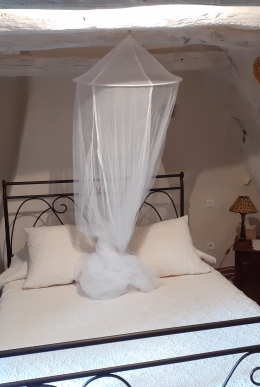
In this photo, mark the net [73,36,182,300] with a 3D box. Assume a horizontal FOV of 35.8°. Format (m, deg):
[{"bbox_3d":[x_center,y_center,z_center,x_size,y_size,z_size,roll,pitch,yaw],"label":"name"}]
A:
[{"bbox_3d":[0.000,-0.186,2.567,0.700,1.590,0.680,-3,9,-13],"label":"net"}]

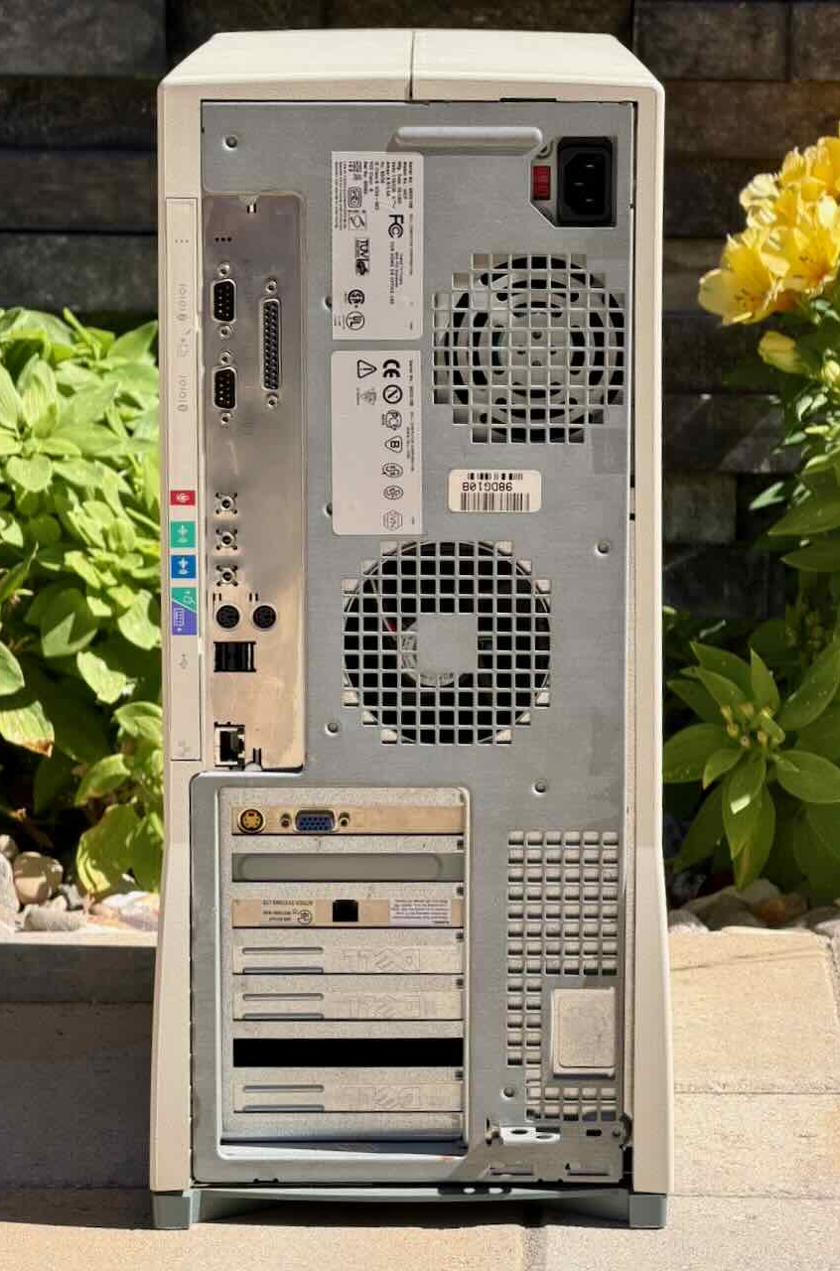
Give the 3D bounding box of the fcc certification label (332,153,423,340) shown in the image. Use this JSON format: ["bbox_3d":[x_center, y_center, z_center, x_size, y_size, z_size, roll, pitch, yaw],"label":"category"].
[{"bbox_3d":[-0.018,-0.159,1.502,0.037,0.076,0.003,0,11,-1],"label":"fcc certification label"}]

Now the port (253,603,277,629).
[{"bbox_3d":[-0.064,-0.008,1.532,0.010,0.011,0.010,0,10,0],"label":"port"}]

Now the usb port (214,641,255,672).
[{"bbox_3d":[-0.077,0.008,1.536,0.017,0.013,0.013,0,10,0],"label":"usb port"}]

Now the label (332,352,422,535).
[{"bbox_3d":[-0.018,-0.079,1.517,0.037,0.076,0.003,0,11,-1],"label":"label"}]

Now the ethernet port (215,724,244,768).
[{"bbox_3d":[-0.080,0.045,1.543,0.012,0.018,0.013,0,10,0],"label":"ethernet port"}]

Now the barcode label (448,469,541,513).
[{"bbox_3d":[0.031,-0.060,1.517,0.039,0.018,0.001,0,10,0],"label":"barcode label"}]

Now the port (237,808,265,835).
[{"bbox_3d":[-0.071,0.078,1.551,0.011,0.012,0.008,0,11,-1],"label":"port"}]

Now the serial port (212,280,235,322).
[{"bbox_3d":[-0.080,-0.137,1.502,0.010,0.018,0.009,0,10,0],"label":"serial port"}]

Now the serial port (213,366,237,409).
[{"bbox_3d":[-0.080,-0.102,1.510,0.009,0.018,0.008,0,11,-1],"label":"serial port"}]

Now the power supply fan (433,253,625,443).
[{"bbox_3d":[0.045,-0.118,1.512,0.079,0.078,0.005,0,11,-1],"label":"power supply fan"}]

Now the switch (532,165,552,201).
[{"bbox_3d":[0.050,-0.185,1.502,0.008,0.014,0.008,0,10,0],"label":"switch"}]

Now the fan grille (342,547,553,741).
[{"bbox_3d":[0.011,0.003,1.531,0.087,0.086,0.004,0,10,0],"label":"fan grille"}]

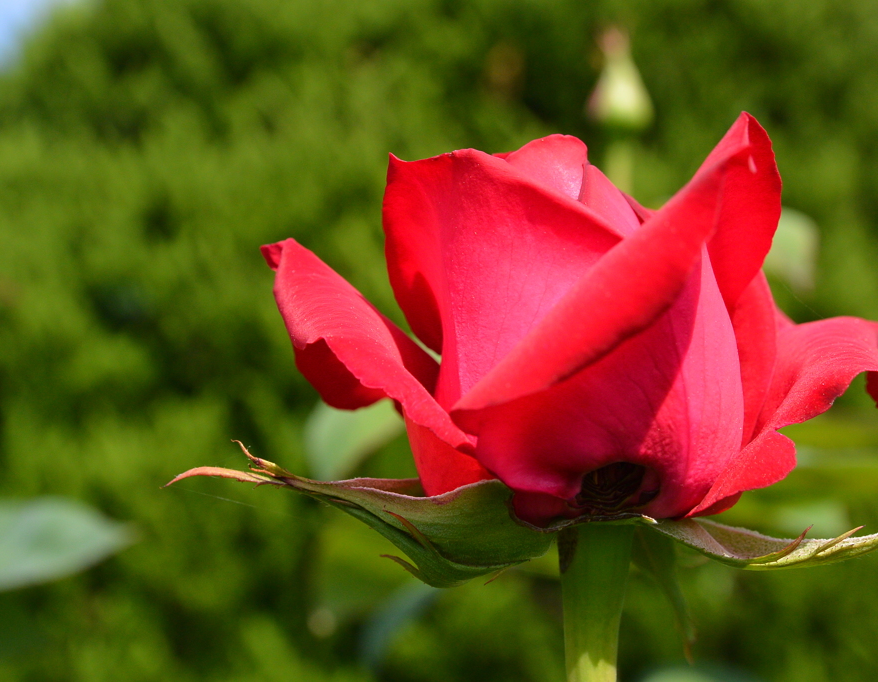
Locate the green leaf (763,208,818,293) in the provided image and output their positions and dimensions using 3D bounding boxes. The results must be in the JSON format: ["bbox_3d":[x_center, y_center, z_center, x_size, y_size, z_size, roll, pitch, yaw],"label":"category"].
[{"bbox_3d":[0.093,-0.026,0.380,0.028,0.026,0.010,0,-3,0],"label":"green leaf"}]

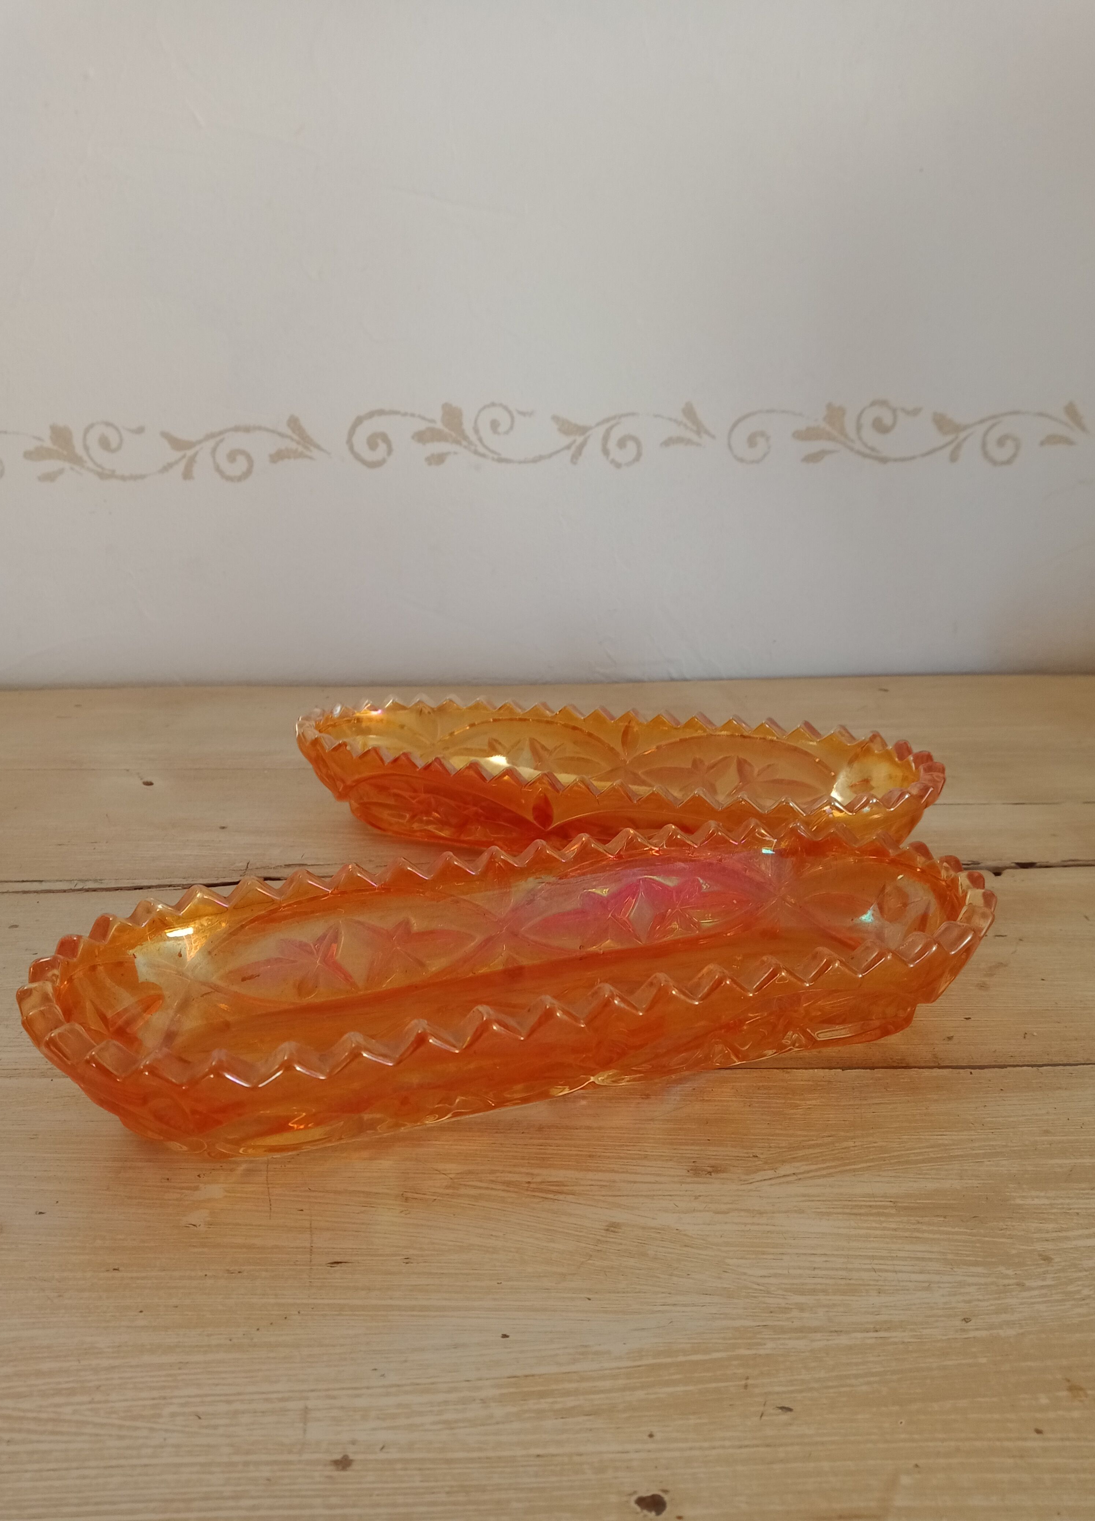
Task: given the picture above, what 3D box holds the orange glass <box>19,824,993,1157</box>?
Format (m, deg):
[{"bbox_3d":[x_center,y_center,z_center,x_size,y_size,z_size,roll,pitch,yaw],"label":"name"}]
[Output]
[{"bbox_3d":[0.000,0.052,0.285,0.230,0.033,0.089,-6,19,-17],"label":"orange glass"}]

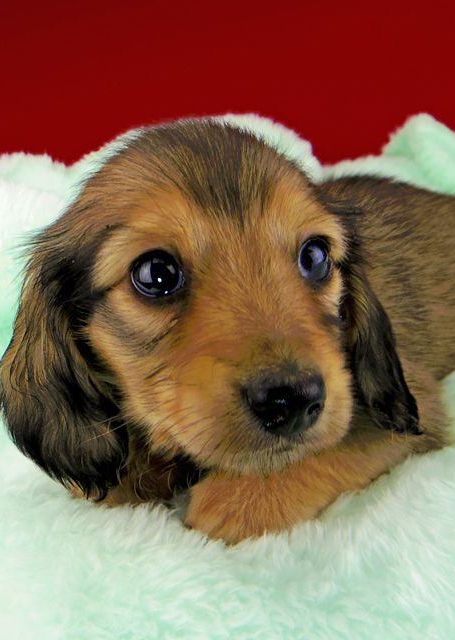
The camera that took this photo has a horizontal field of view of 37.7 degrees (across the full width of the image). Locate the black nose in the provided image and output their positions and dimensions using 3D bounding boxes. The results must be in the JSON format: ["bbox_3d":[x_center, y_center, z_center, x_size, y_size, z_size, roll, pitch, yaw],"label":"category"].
[{"bbox_3d":[0.018,0.026,0.212,0.023,0.019,0.016,-13,20,-22],"label":"black nose"}]

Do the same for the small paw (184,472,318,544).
[{"bbox_3d":[0.008,0.061,0.222,0.038,0.021,0.030,-11,19,-35],"label":"small paw"}]

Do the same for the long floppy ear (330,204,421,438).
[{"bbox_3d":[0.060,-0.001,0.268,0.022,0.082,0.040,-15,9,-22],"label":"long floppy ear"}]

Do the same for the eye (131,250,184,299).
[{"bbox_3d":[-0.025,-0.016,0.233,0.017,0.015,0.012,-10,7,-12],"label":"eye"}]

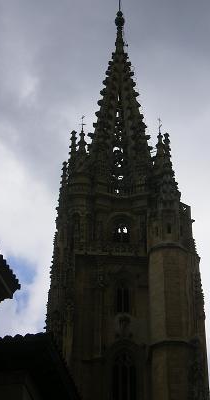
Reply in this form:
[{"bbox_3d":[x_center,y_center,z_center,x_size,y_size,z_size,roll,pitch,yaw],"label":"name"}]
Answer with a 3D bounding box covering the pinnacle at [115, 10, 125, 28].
[{"bbox_3d":[1.560,-18.219,101.238,1.010,2.290,1.010,2,-37,-2],"label":"pinnacle"}]

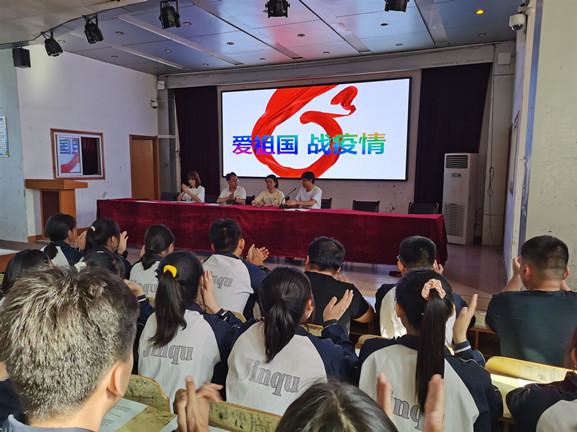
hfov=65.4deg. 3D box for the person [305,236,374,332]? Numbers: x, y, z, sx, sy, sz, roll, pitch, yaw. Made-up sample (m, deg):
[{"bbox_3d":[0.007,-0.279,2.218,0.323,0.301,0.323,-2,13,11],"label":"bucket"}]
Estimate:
[{"bbox_3d":[0.241,0.722,2.548,0.560,1.260,0.760,4,7,25],"label":"person"}]

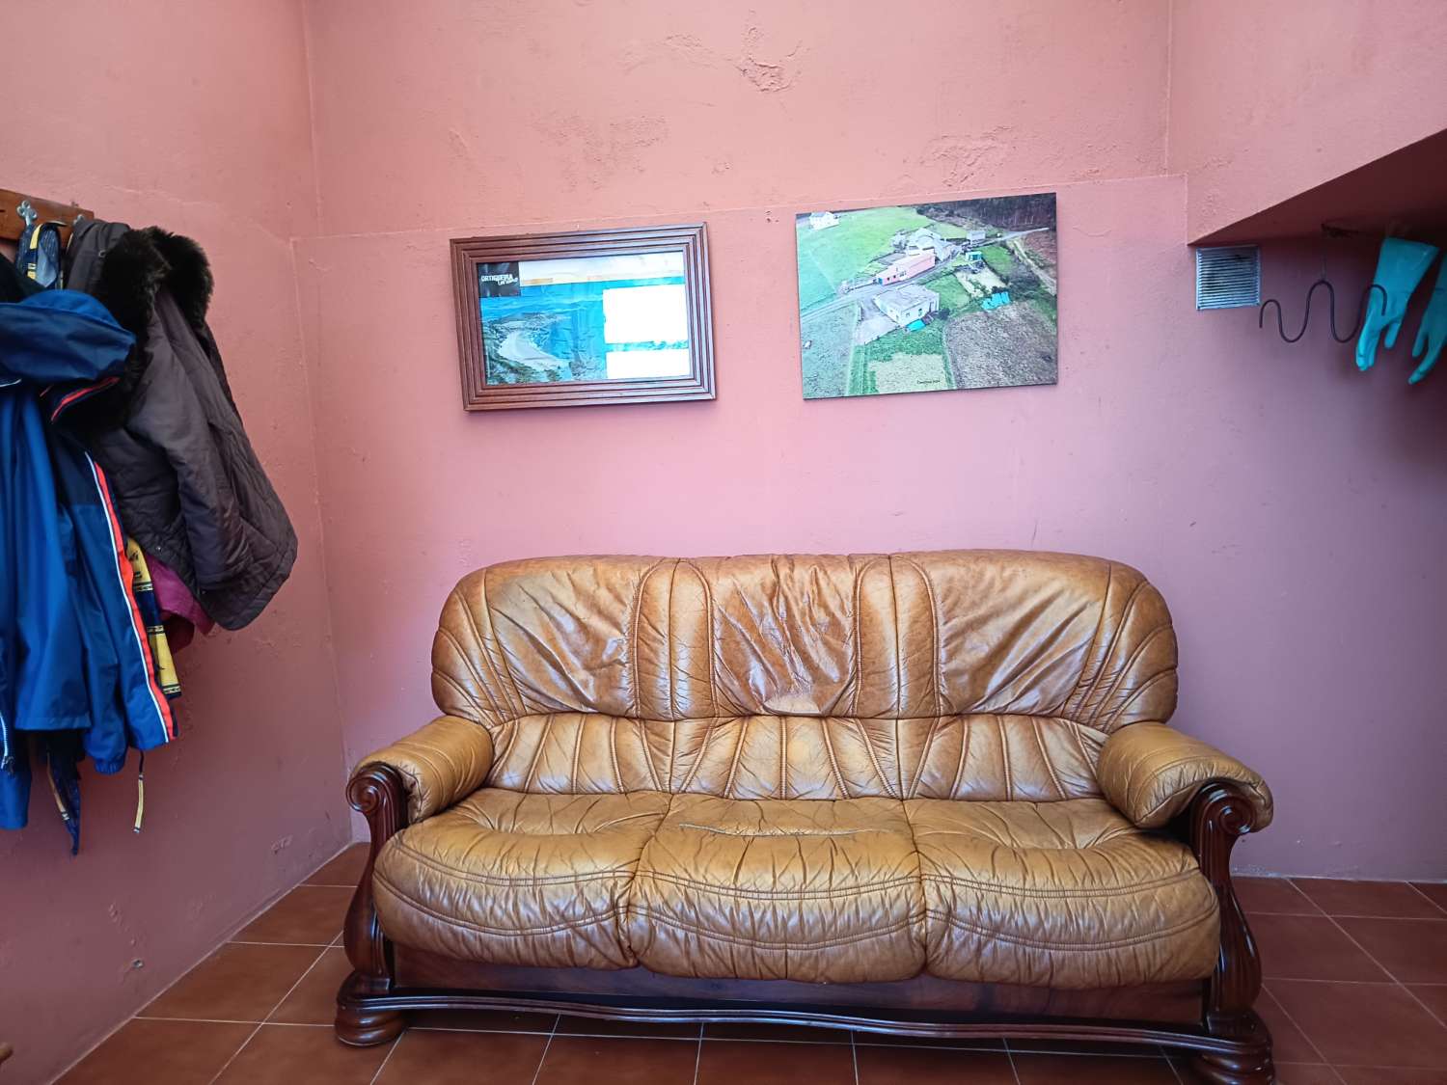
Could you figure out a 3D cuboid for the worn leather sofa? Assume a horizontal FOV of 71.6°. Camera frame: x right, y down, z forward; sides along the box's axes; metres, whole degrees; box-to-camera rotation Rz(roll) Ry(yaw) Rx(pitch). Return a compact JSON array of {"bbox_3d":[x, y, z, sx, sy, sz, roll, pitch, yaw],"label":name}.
[{"bbox_3d":[0.170,0.560,2.480,2.050,0.975,0.920,0,7,5],"label":"worn leather sofa"}]

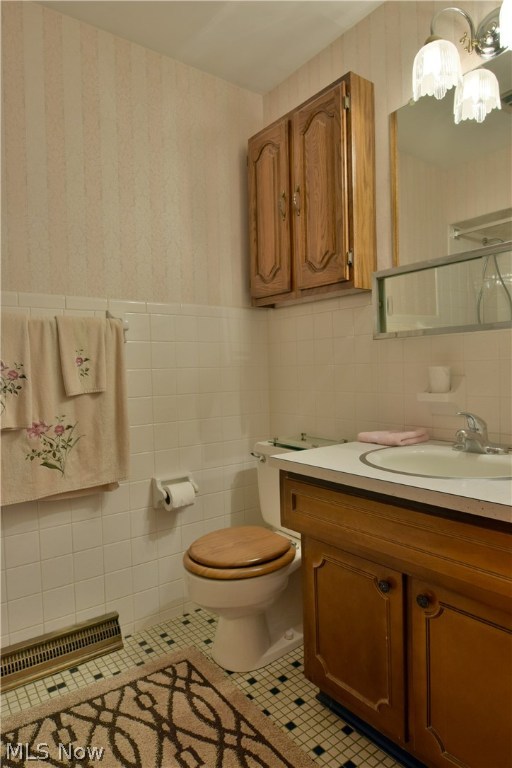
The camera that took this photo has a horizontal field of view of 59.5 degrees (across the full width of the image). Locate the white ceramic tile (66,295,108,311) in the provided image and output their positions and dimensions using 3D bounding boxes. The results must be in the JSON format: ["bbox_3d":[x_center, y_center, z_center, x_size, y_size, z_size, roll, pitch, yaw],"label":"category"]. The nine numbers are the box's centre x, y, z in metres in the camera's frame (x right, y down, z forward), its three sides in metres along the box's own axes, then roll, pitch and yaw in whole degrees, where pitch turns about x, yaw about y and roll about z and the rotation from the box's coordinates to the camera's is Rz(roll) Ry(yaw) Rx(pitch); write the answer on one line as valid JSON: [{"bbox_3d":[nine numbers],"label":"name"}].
[{"bbox_3d":[-0.625,-0.296,1.663,0.152,0.044,0.010,-3,1,-36],"label":"white ceramic tile"}]

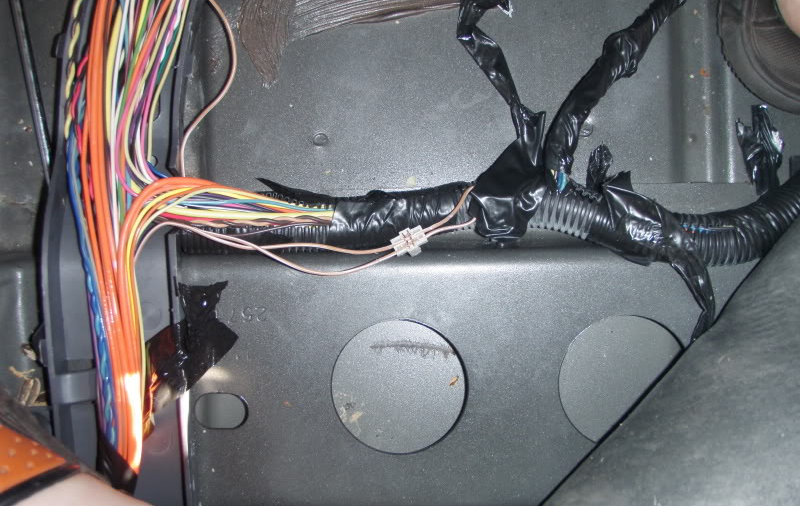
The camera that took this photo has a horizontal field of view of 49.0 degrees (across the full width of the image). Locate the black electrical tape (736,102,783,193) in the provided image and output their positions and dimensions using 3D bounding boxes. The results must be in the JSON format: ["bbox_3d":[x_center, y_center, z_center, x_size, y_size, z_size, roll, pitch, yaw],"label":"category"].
[{"bbox_3d":[0.164,-0.047,0.400,0.020,0.015,0.042,0,84,0],"label":"black electrical tape"}]

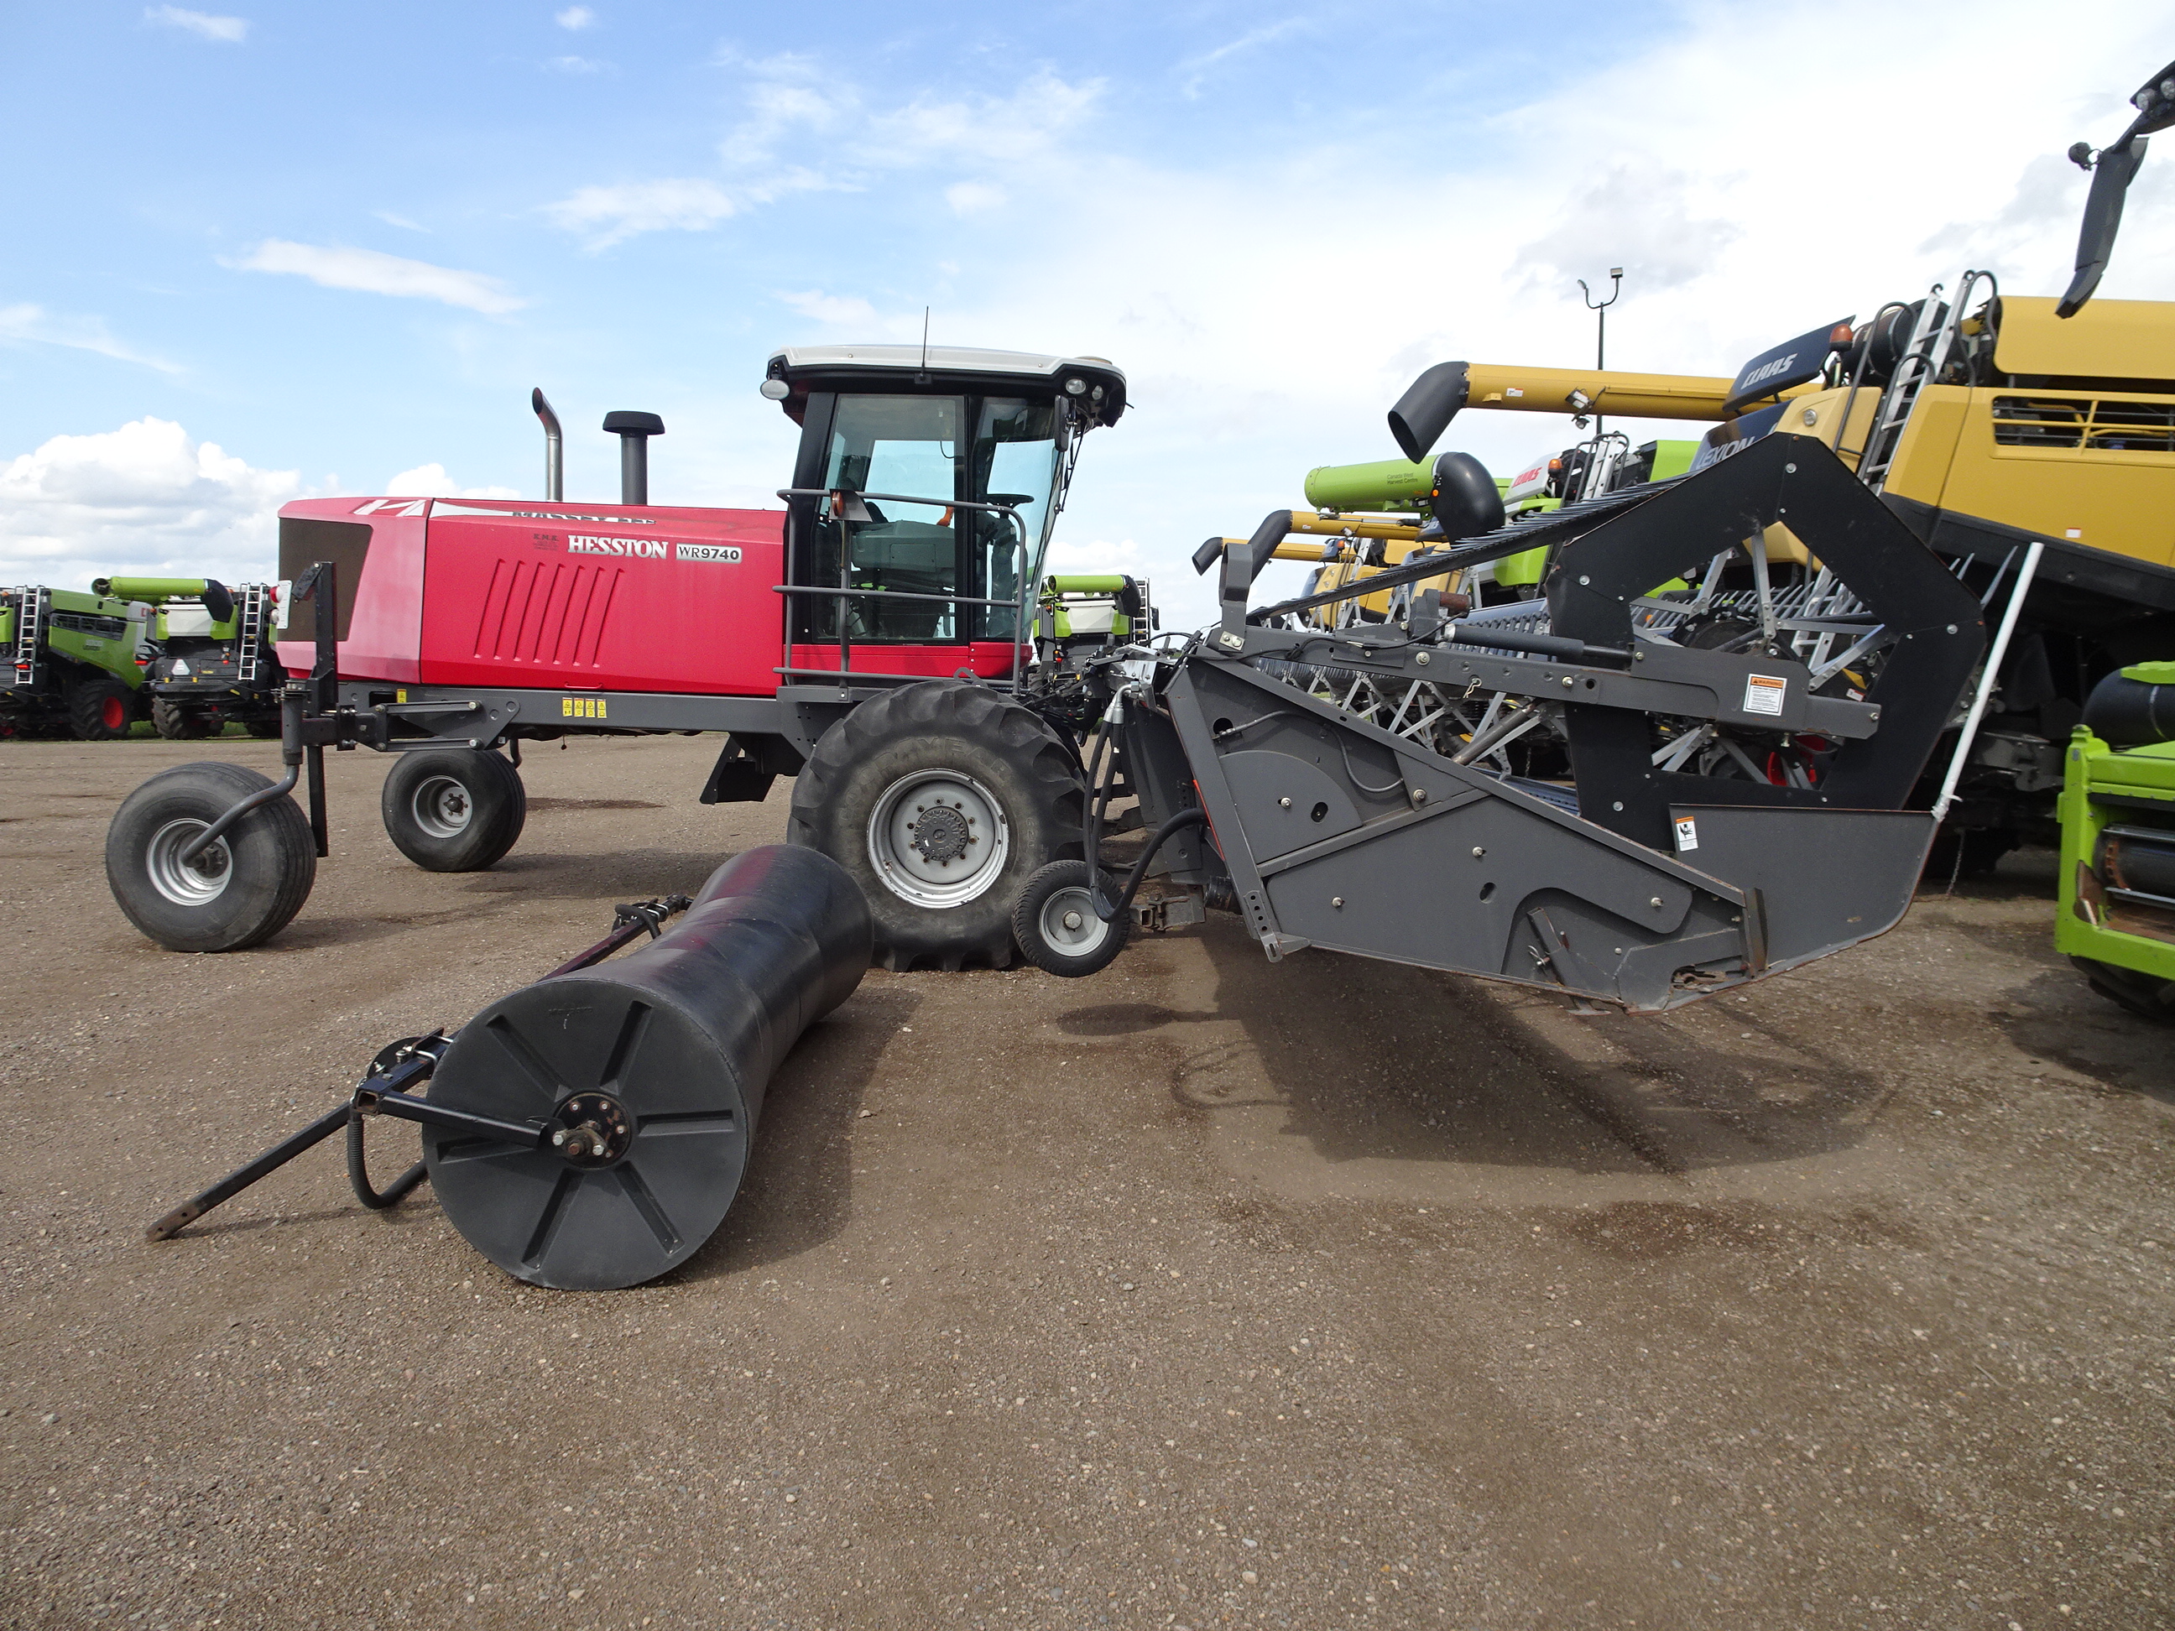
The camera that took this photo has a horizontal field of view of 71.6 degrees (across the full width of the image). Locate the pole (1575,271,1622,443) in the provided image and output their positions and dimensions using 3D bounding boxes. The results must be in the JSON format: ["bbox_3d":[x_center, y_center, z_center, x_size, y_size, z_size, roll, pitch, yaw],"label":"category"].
[{"bbox_3d":[12.450,-7.593,36.956,1.050,11.300,0.700,0,5,0],"label":"pole"}]

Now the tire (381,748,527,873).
[{"bbox_3d":[-4.700,-0.031,11.245,1.000,1.000,0.420,-1,5,-8],"label":"tire"}]

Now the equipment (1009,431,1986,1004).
[{"bbox_3d":[1.000,-0.751,9.371,2.600,1.480,11.000,0,5,0],"label":"equipment"}]

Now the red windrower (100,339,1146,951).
[{"bbox_3d":[-2.420,-1.071,9.361,5.280,3.420,3.650,0,5,0],"label":"red windrower"}]

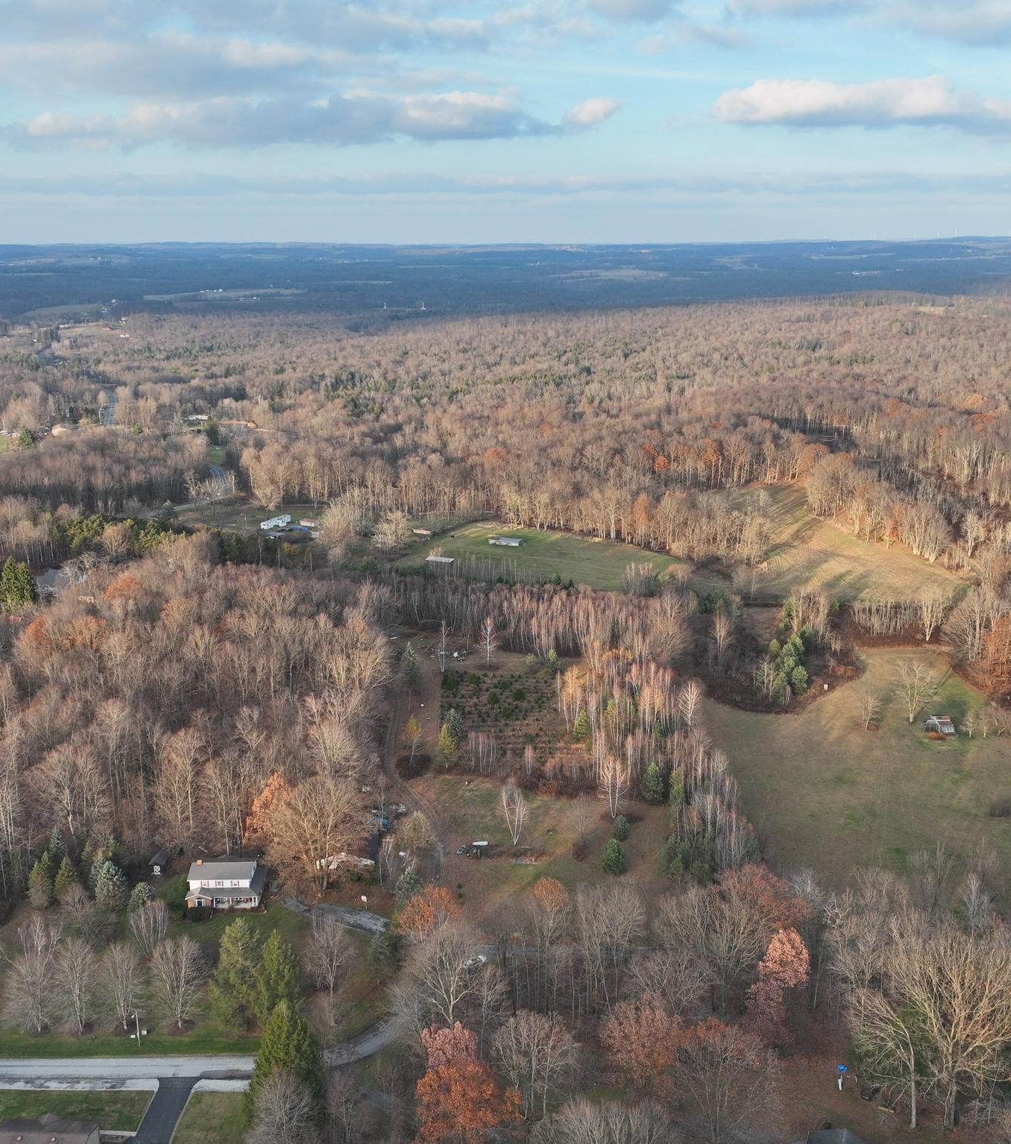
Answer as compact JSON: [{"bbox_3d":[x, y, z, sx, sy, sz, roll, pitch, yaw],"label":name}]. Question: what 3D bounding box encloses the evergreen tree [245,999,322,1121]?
[{"bbox_3d":[-32.520,71.150,156.570,12.180,18.740,12.180,0,17,0],"label":"evergreen tree"}]

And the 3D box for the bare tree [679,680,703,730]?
[{"bbox_3d":[50.780,36.390,289.300,6.520,13.860,6.520,0,17,0],"label":"bare tree"}]

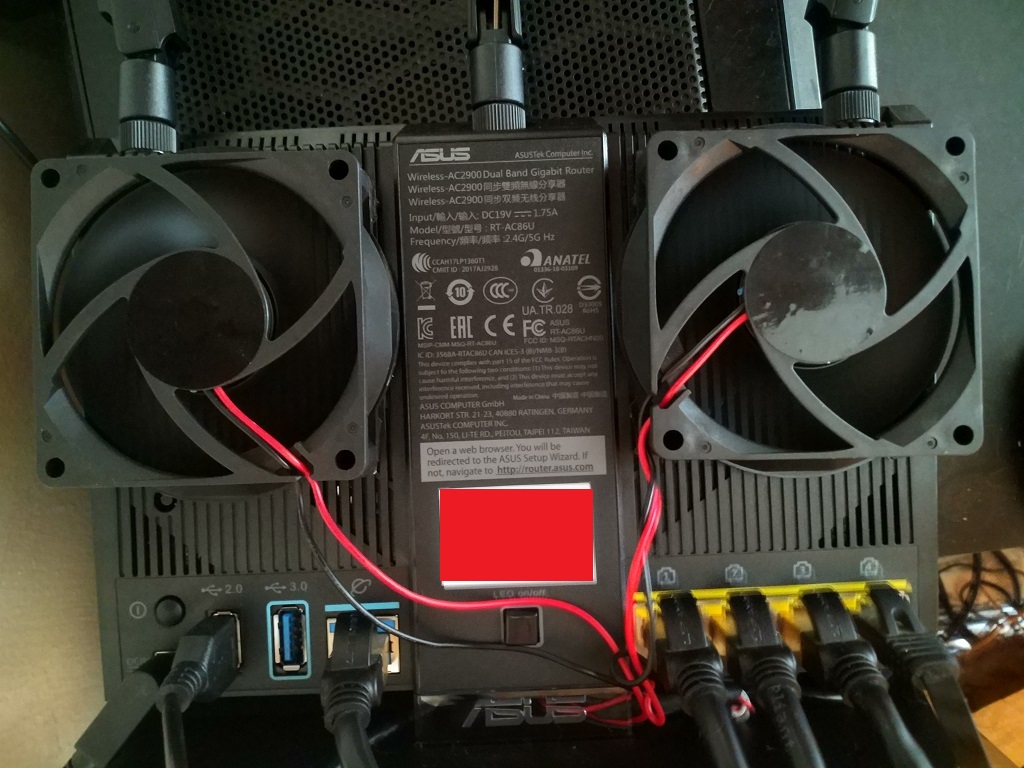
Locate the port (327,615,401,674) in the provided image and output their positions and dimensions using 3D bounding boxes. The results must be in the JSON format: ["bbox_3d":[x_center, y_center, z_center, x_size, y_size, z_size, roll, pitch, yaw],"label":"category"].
[{"bbox_3d":[-0.033,0.058,0.184,0.016,0.013,0.013,-2,92,0],"label":"port"}]

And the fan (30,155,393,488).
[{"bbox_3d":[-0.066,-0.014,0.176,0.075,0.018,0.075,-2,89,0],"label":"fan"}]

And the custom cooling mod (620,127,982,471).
[{"bbox_3d":[0.064,-0.019,0.176,0.075,0.018,0.075,-1,89,0],"label":"custom cooling mod"}]

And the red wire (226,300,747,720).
[{"bbox_3d":[-0.007,0.029,0.171,0.109,0.023,0.086,-2,89,0],"label":"red wire"}]

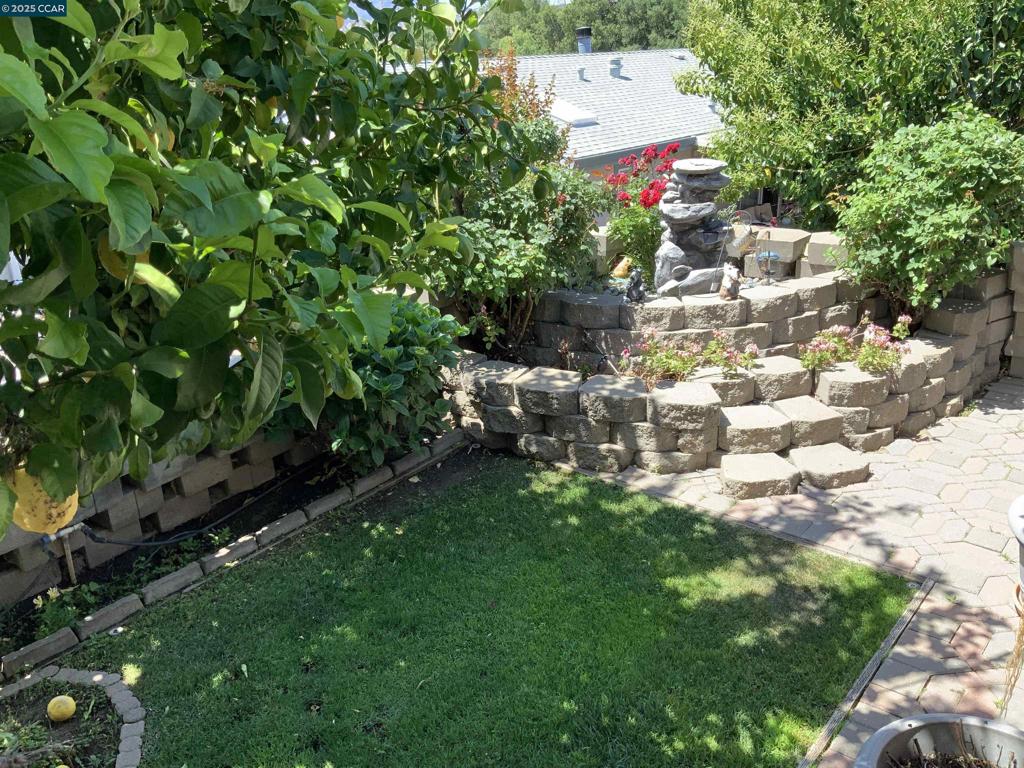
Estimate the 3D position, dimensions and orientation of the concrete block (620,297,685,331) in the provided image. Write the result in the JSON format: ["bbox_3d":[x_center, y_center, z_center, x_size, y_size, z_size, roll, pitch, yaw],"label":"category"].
[{"bbox_3d":[0.957,-0.492,5.840,0.416,0.157,0.307,0,22,5],"label":"concrete block"}]

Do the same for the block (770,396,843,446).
[{"bbox_3d":[1.785,0.234,5.209,0.370,0.150,0.300,-6,22,-9],"label":"block"}]

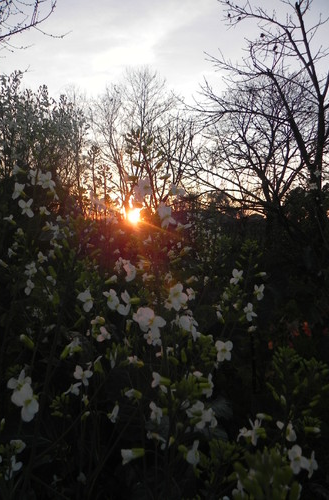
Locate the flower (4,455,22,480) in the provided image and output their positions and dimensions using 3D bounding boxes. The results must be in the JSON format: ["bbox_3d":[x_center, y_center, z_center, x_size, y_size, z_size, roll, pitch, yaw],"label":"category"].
[{"bbox_3d":[-0.170,0.243,0.419,0.016,0.029,0.025,4,6,41],"label":"flower"}]

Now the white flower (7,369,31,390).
[{"bbox_3d":[-0.162,0.147,0.419,0.027,0.028,0.016,1,5,12],"label":"white flower"}]

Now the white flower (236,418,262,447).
[{"bbox_3d":[0.091,0.196,0.403,0.022,0.029,0.026,-3,6,-30],"label":"white flower"}]

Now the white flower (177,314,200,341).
[{"bbox_3d":[0.027,0.086,0.419,0.026,0.029,0.017,-4,6,-38],"label":"white flower"}]

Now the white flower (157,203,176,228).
[{"bbox_3d":[0.002,-0.038,0.419,0.025,0.029,0.016,-2,5,-20],"label":"white flower"}]

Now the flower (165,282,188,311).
[{"bbox_3d":[0.013,0.050,0.403,0.025,0.029,0.015,-1,5,-9],"label":"flower"}]

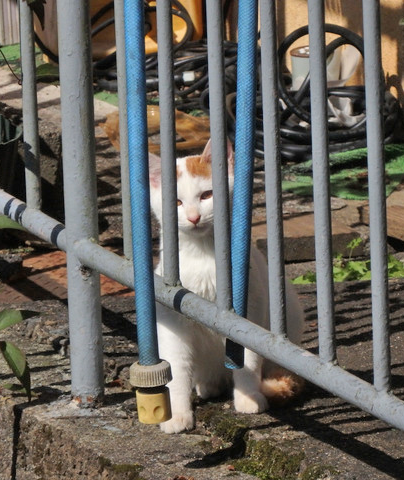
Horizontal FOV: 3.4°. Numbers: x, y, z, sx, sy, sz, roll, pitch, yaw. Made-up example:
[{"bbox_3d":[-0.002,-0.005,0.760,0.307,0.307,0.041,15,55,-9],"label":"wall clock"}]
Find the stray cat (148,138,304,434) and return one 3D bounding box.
[{"bbox_3d":[0.021,0.036,6.612,0.125,0.265,0.205,2,13,18],"label":"stray cat"}]

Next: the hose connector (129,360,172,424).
[{"bbox_3d":[-0.050,0.148,6.558,0.041,0.055,0.041,-5,16,1],"label":"hose connector"}]

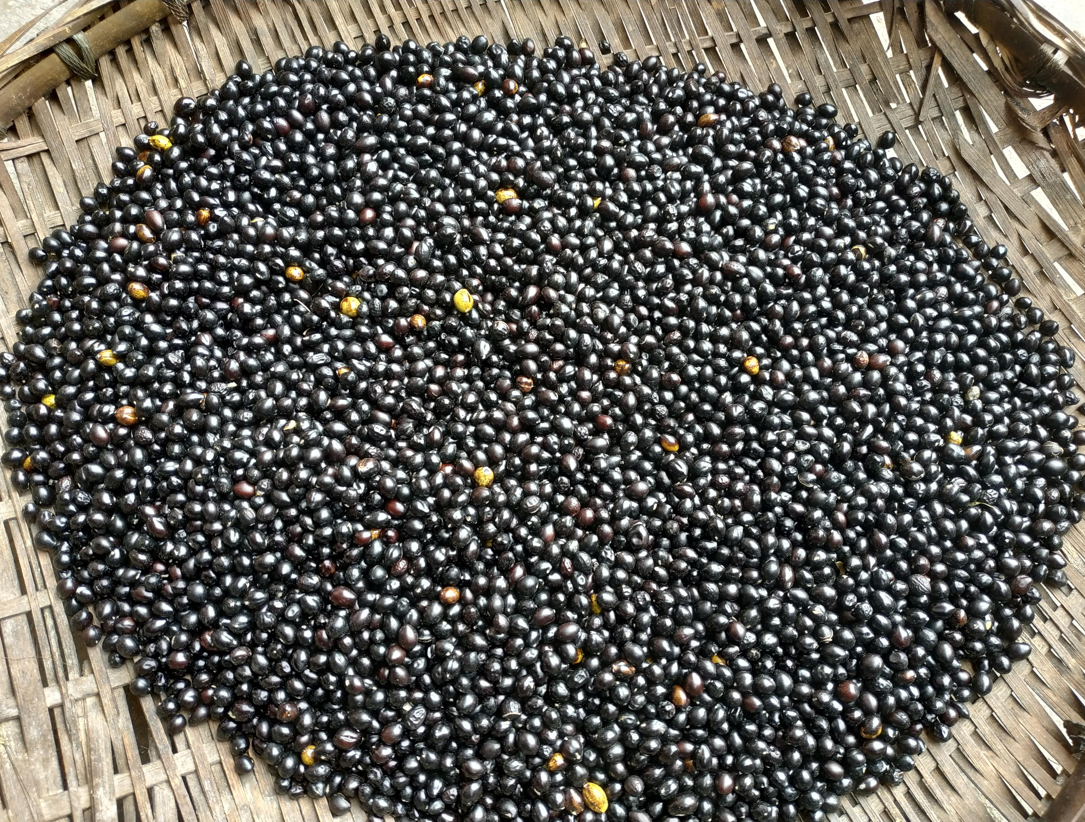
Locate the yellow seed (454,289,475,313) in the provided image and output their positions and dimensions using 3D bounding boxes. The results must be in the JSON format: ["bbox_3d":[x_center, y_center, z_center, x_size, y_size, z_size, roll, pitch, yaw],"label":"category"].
[{"bbox_3d":[-0.047,-0.067,0.460,0.012,0.012,0.015,-10,68,-4],"label":"yellow seed"}]

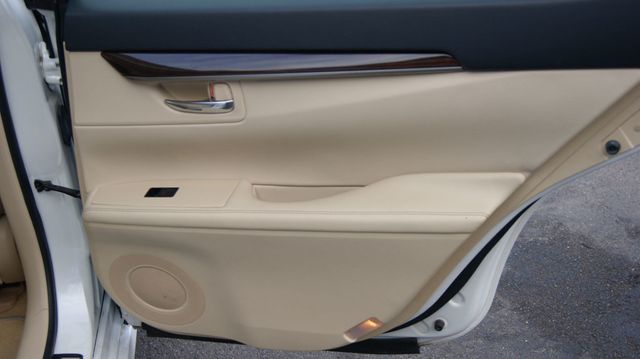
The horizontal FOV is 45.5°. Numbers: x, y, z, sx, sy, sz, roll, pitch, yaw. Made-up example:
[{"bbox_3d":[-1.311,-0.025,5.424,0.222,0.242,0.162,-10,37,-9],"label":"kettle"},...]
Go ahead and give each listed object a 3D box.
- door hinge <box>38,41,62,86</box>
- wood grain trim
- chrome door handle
[{"bbox_3d":[-0.453,-0.193,1.275,0.048,0.075,0.050,-1,23,-3],"label":"door hinge"},{"bbox_3d":[-0.063,-0.181,1.225,0.575,0.047,0.040,-1,23,-3],"label":"wood grain trim"},{"bbox_3d":[-0.195,-0.118,1.235,0.113,0.026,0.028,-1,23,-3],"label":"chrome door handle"}]

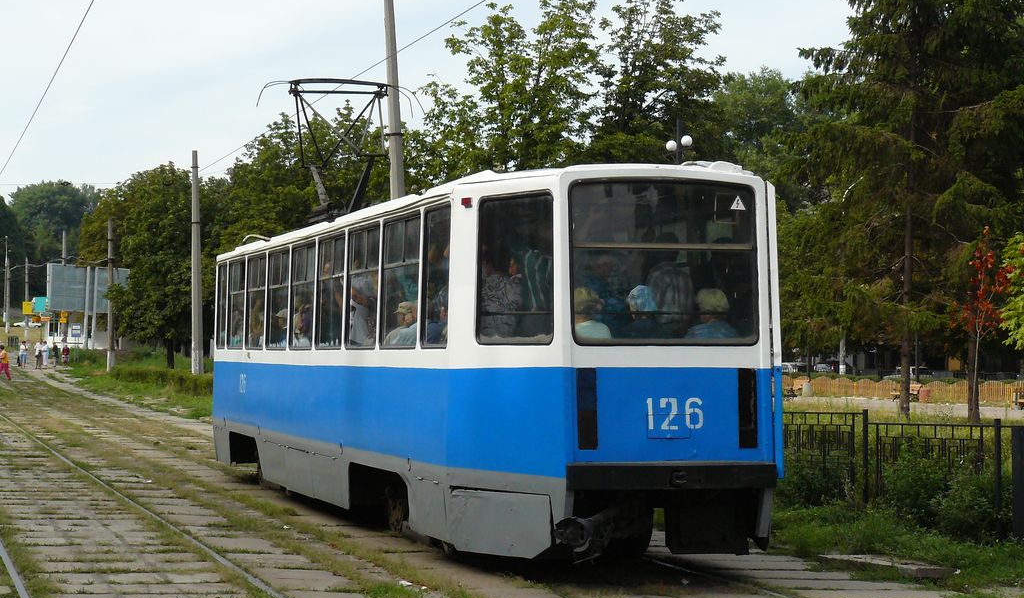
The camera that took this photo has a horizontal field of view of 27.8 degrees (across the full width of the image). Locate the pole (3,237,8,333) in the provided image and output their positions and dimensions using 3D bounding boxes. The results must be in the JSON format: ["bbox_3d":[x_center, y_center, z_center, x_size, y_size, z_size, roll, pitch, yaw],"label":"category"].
[{"bbox_3d":[-55.036,-1.467,225.000,0.400,10.500,0.400,0,-1,0],"label":"pole"}]

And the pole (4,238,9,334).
[{"bbox_3d":[-55.604,-1.542,228.000,0.400,10.600,0.400,0,-2,-14],"label":"pole"}]

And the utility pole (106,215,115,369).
[{"bbox_3d":[-22.863,-0.256,118.000,0.420,8.800,0.420,0,-2,-11],"label":"utility pole"}]

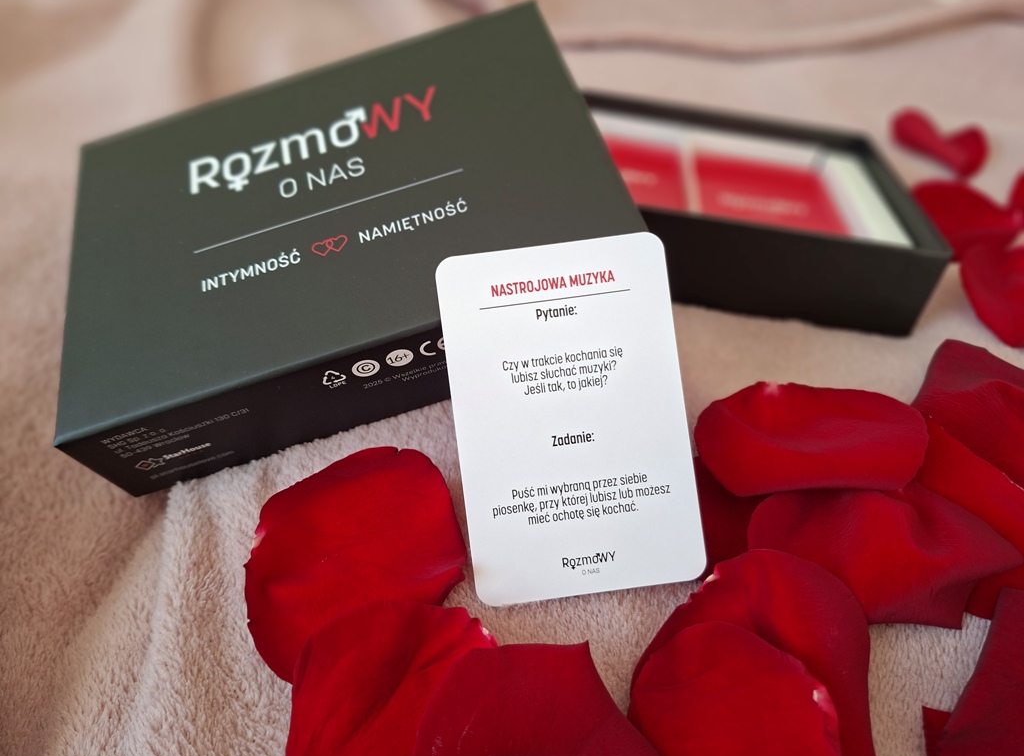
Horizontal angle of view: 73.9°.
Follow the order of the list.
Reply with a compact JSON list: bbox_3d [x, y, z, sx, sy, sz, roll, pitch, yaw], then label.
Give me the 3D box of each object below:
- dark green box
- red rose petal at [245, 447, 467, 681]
[{"bbox_3d":[-0.053,-0.048,0.224,0.167,0.036,0.120,-17,60,1],"label":"dark green box"},{"bbox_3d":[-0.040,0.049,0.177,0.055,0.014,0.060,-7,49,-2],"label":"red rose petal"}]

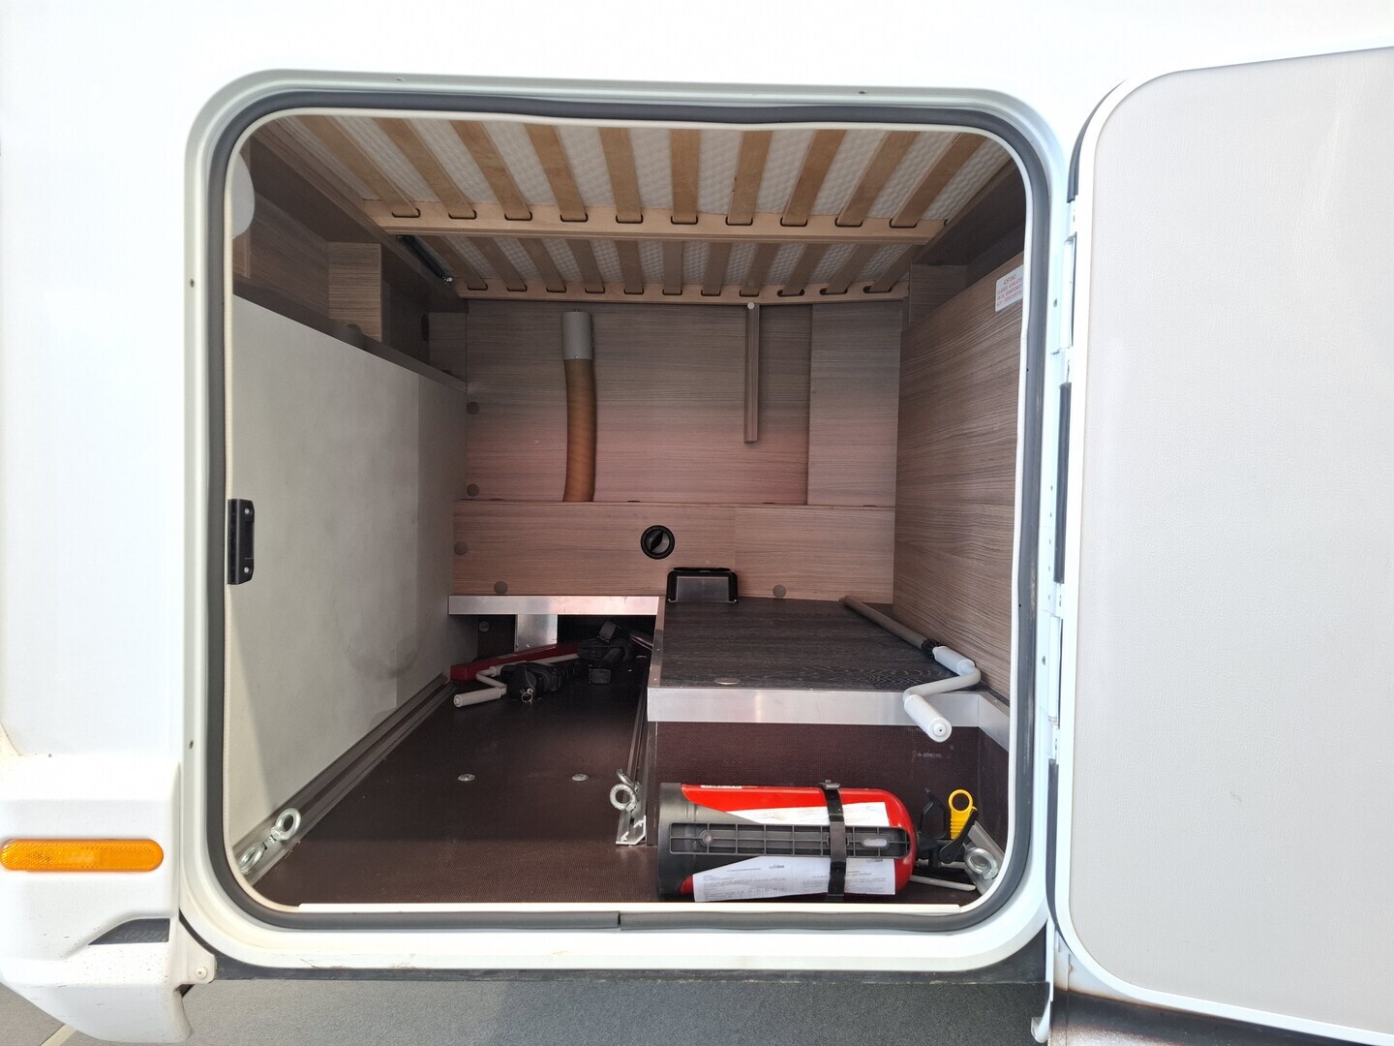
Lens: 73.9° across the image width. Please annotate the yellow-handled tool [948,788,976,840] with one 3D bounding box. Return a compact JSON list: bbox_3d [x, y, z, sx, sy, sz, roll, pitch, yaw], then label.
[{"bbox_3d":[0.288,0.315,1.005,0.028,0.056,0.012,6,3,-1],"label":"yellow-handled tool"}]

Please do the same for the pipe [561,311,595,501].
[{"bbox_3d":[-0.268,-0.266,2.102,0.074,0.433,0.070,1,3,0],"label":"pipe"}]

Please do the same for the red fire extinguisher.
[{"bbox_3d":[0.102,0.344,0.998,0.293,0.117,0.122,1,3,0],"label":"red fire extinguisher"}]

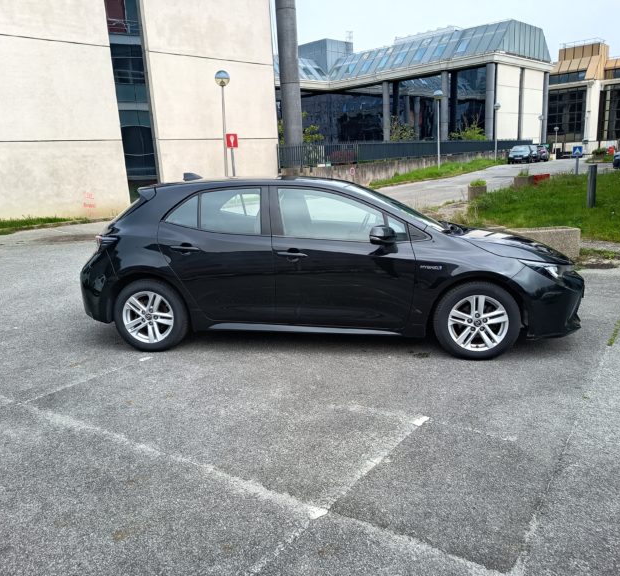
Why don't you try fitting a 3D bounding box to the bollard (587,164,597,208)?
[{"bbox_3d":[6.517,-2.337,12.279,0.200,0.980,0.200,5,16,29],"label":"bollard"}]

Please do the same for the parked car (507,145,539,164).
[{"bbox_3d":[17.959,-11.297,44.872,1.780,1.520,4.250,5,16,29],"label":"parked car"}]

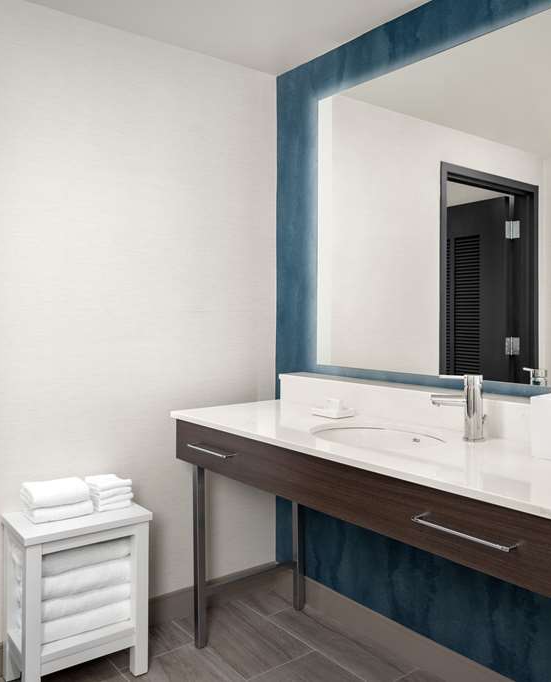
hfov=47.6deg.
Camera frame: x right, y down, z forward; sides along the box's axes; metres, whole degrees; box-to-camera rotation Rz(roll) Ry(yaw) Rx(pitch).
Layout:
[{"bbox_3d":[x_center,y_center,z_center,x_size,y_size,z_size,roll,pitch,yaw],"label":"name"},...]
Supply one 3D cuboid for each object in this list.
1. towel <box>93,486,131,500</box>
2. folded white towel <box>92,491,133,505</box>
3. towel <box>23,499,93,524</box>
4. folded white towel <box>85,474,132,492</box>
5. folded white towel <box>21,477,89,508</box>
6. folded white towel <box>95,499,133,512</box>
[{"bbox_3d":[-0.594,0.532,2.218,0.121,0.022,0.122,-1,3,-38],"label":"towel"},{"bbox_3d":[-0.593,0.553,2.219,0.123,0.020,0.122,-1,3,-38],"label":"folded white towel"},{"bbox_3d":[-0.740,0.563,2.122,0.195,0.046,0.148,-1,3,-38],"label":"towel"},{"bbox_3d":[-0.594,0.505,2.215,0.122,0.033,0.125,-1,3,-38],"label":"folded white towel"},{"bbox_3d":[-0.748,0.512,2.119,0.186,0.055,0.145,-1,3,-38],"label":"folded white towel"},{"bbox_3d":[-0.595,0.573,2.219,0.118,0.019,0.122,-1,3,-38],"label":"folded white towel"}]

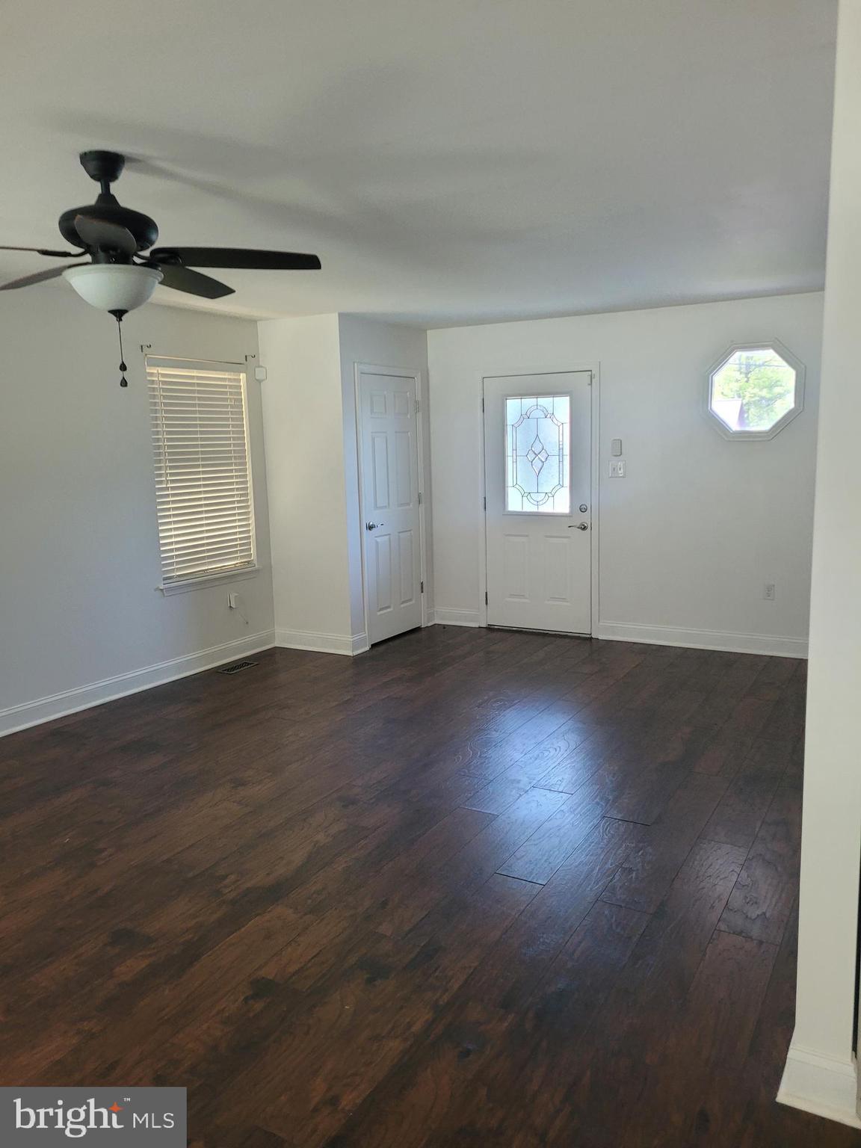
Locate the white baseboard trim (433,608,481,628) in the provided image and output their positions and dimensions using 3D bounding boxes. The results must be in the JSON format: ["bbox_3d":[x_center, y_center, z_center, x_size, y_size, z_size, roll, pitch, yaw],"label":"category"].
[{"bbox_3d":[0.230,0.371,7.304,0.435,0.132,0.018,3,10,29],"label":"white baseboard trim"}]

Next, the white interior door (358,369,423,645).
[{"bbox_3d":[-0.307,-0.510,6.762,0.045,2.040,0.775,3,10,29],"label":"white interior door"}]

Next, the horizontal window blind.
[{"bbox_3d":[-1.586,-0.728,5.996,0.065,1.450,0.925,3,10,29],"label":"horizontal window blind"}]

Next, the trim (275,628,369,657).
[{"bbox_3d":[-0.836,0.500,6.611,0.737,0.134,0.225,3,10,29],"label":"trim"}]

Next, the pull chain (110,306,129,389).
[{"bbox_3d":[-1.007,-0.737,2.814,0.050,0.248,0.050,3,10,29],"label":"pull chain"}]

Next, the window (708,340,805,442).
[{"bbox_3d":[2.231,-1.256,5.922,0.650,0.665,0.090,3,10,29],"label":"window"}]

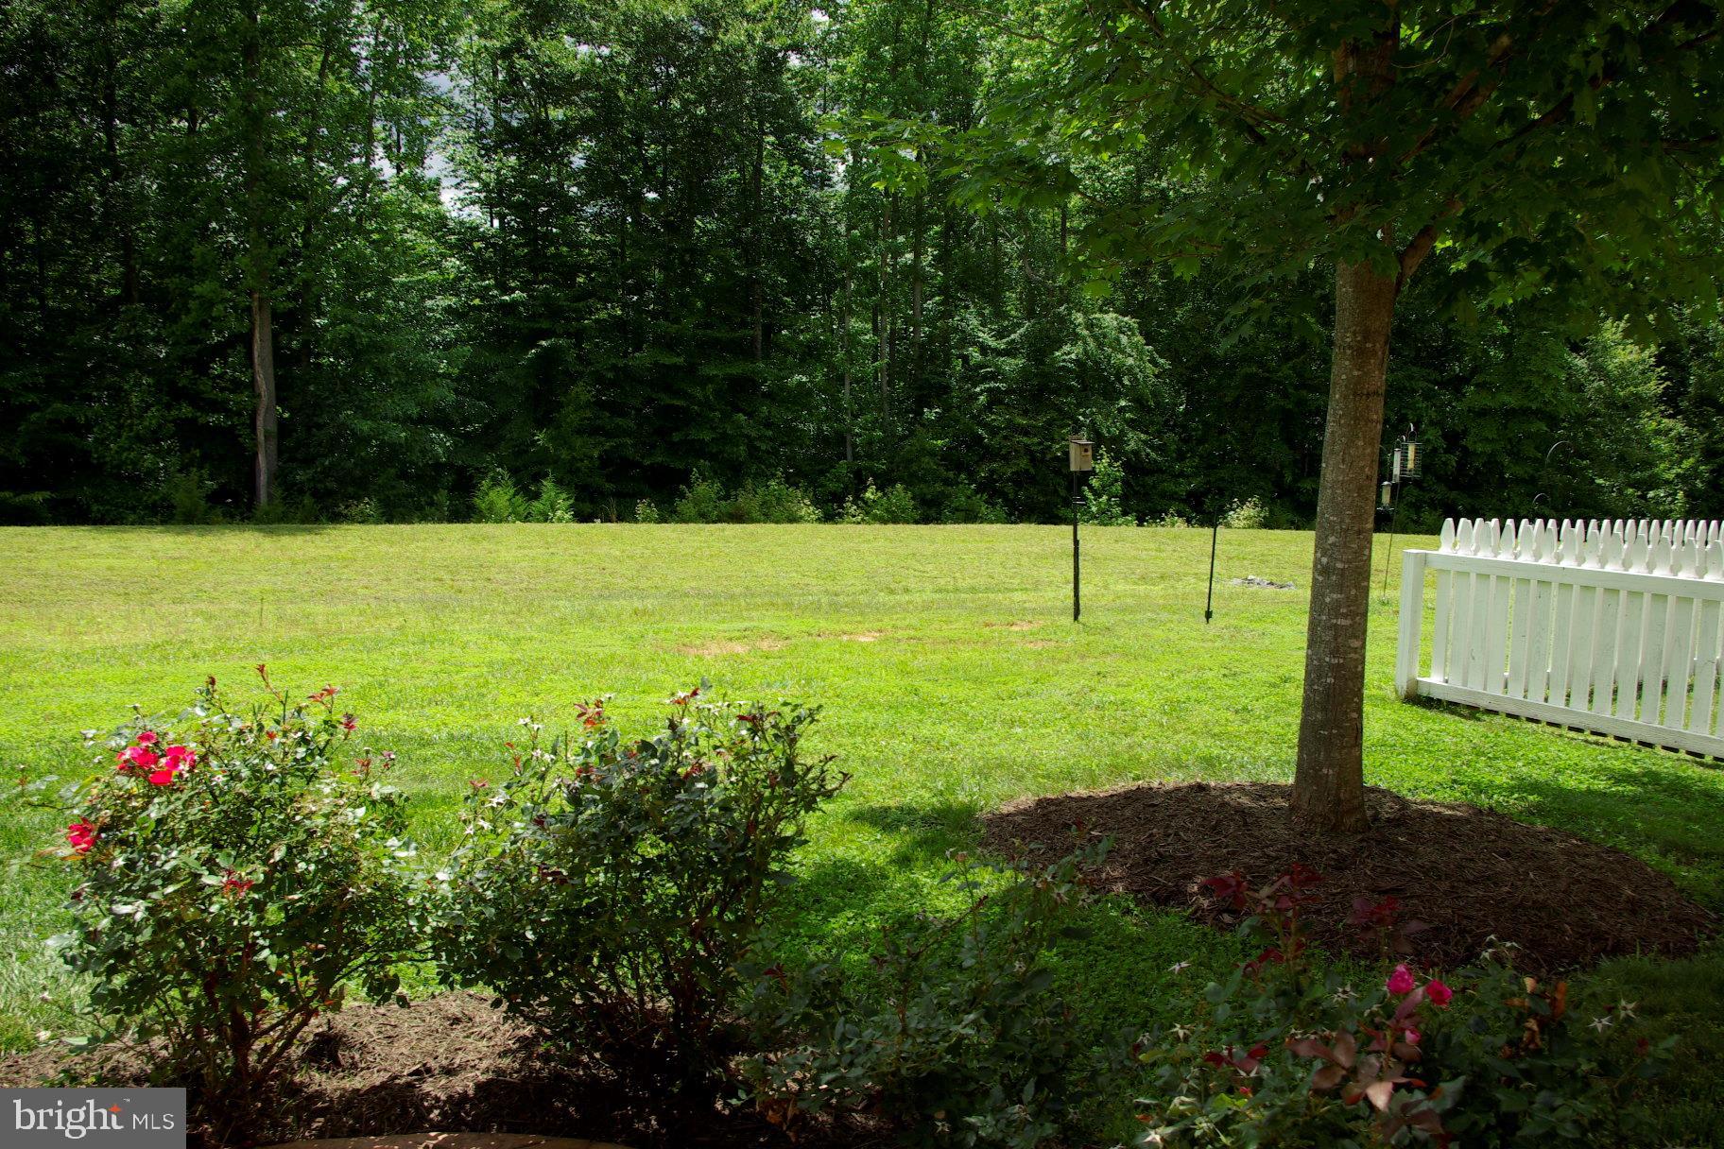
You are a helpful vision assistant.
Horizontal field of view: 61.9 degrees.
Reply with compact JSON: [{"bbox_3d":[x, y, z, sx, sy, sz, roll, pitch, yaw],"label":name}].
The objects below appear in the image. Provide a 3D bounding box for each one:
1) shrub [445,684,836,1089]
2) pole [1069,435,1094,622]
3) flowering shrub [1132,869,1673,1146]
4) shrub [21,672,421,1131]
[{"bbox_3d":[-0.560,0.794,3.732,1.030,0.990,0.950,0,6,0],"label":"shrub"},{"bbox_3d":[1.840,-0.396,12.232,0.140,1.580,0.170,-5,8,-37],"label":"pole"},{"bbox_3d":[0.940,0.982,2.545,0.920,0.880,0.850,0,6,0],"label":"flowering shrub"},{"bbox_3d":[-1.580,0.787,3.610,1.000,1.030,0.950,0,6,0],"label":"shrub"}]

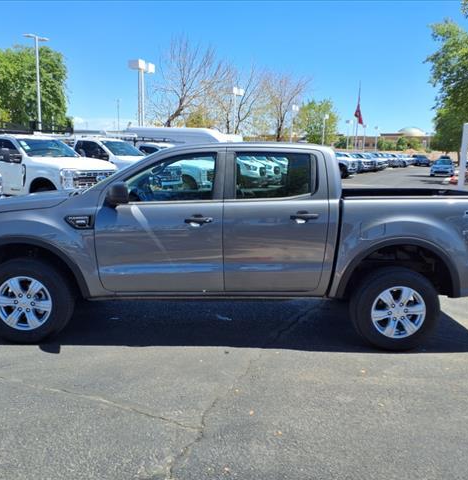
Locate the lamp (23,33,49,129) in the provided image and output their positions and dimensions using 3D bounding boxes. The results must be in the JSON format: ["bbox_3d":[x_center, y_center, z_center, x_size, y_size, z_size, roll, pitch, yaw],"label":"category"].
[{"bbox_3d":[-11.147,-7.605,28.685,0.400,7.963,1.600,6,11,24],"label":"lamp"}]

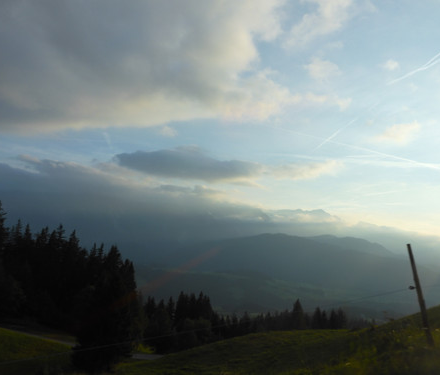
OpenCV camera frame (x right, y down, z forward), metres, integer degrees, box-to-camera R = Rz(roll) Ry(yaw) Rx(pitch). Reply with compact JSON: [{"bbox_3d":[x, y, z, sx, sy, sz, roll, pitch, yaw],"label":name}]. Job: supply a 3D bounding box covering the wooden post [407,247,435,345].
[{"bbox_3d":[2.583,1.386,5.223,0.062,1.300,0.062,-13,-6,23],"label":"wooden post"}]

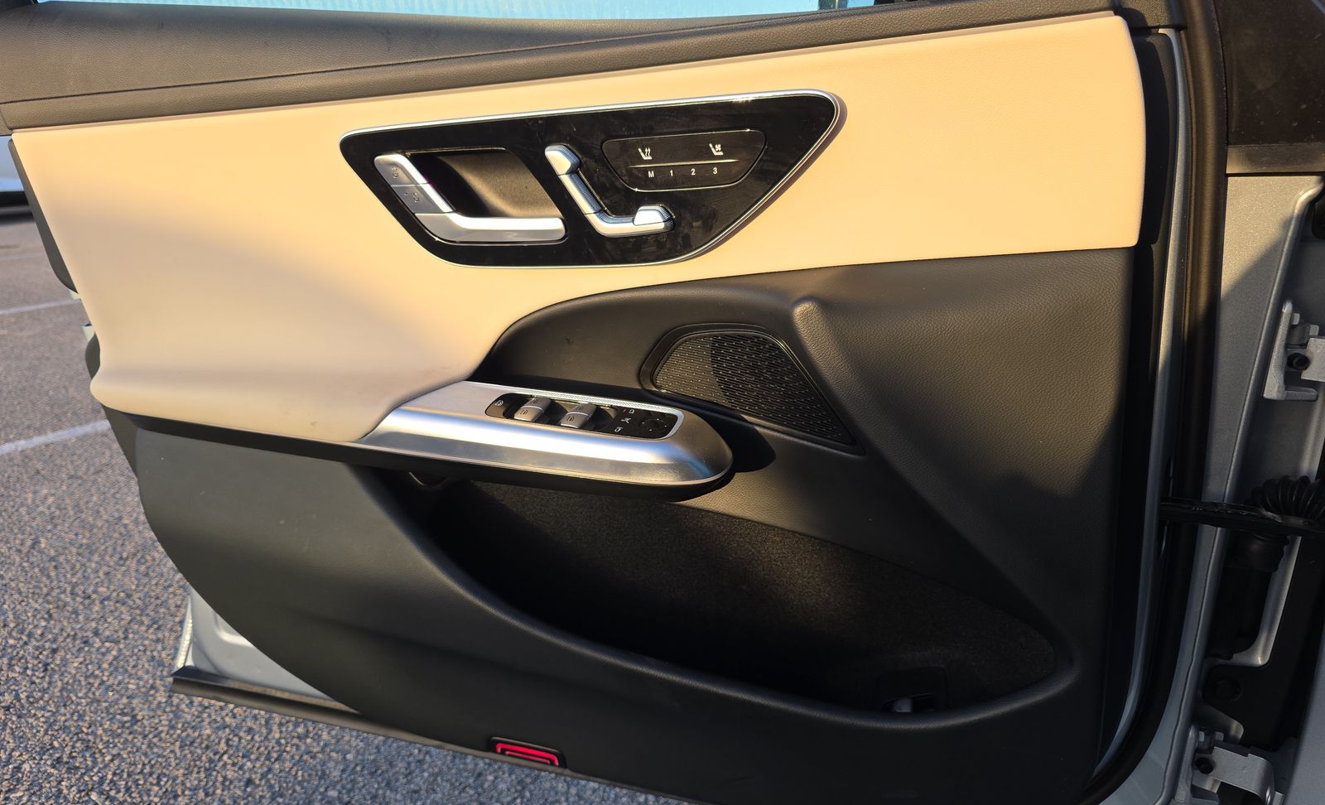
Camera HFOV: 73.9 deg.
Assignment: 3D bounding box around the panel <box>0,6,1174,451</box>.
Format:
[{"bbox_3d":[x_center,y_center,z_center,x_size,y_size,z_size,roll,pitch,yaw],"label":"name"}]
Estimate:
[{"bbox_3d":[-0.169,-0.129,0.718,1.023,0.325,0.125,5,17,16],"label":"panel"}]

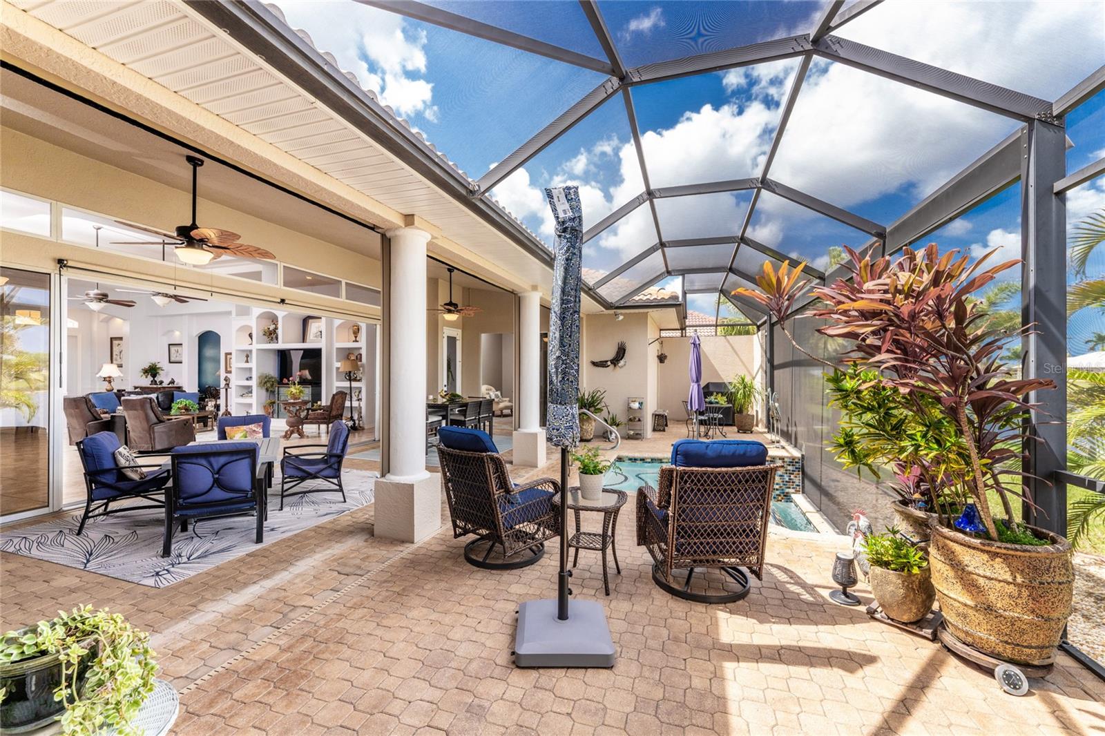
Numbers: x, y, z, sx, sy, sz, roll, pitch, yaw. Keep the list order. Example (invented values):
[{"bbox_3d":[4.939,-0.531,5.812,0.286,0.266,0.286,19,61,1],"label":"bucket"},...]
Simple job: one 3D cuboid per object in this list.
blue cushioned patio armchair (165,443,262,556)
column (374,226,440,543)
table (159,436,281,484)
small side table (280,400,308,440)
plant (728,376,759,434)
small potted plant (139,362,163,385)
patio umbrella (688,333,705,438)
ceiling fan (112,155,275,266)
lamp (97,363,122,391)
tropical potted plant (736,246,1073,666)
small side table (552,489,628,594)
[{"bbox_3d":[-2.839,1.035,3.673,0.673,0.851,0.723,0,0,-27],"label":"blue cushioned patio armchair"},{"bbox_3d":[-1.276,0.125,3.843,0.405,2.680,0.405,0,-1,18],"label":"column"},{"bbox_3d":[-3.387,1.161,4.526,0.850,0.620,1.280,0,-1,-31],"label":"table"},{"bbox_3d":[-5.526,1.093,9.202,0.550,0.770,0.550,0,0,18],"label":"small side table"},{"bbox_3d":[4.633,0.826,10.404,0.750,1.420,0.750,0,0,18],"label":"plant"},{"bbox_3d":[-12.348,0.146,13.200,0.540,0.720,0.540,0,-1,18],"label":"small potted plant"},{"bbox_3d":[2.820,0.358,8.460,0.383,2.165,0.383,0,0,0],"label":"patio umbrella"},{"bbox_3d":[-3.198,-1.416,3.861,1.307,0.990,1.287,0,0,18],"label":"ceiling fan"},{"bbox_3d":[-11.547,0.281,11.200,0.450,0.780,0.450,0,-1,18],"label":"lamp"},{"bbox_3d":[1.950,0.375,2.557,1.450,2.080,1.100,0,0,18],"label":"tropical potted plant"},{"bbox_3d":[0.259,1.179,2.969,0.455,0.575,0.455,0,0,18],"label":"small side table"}]

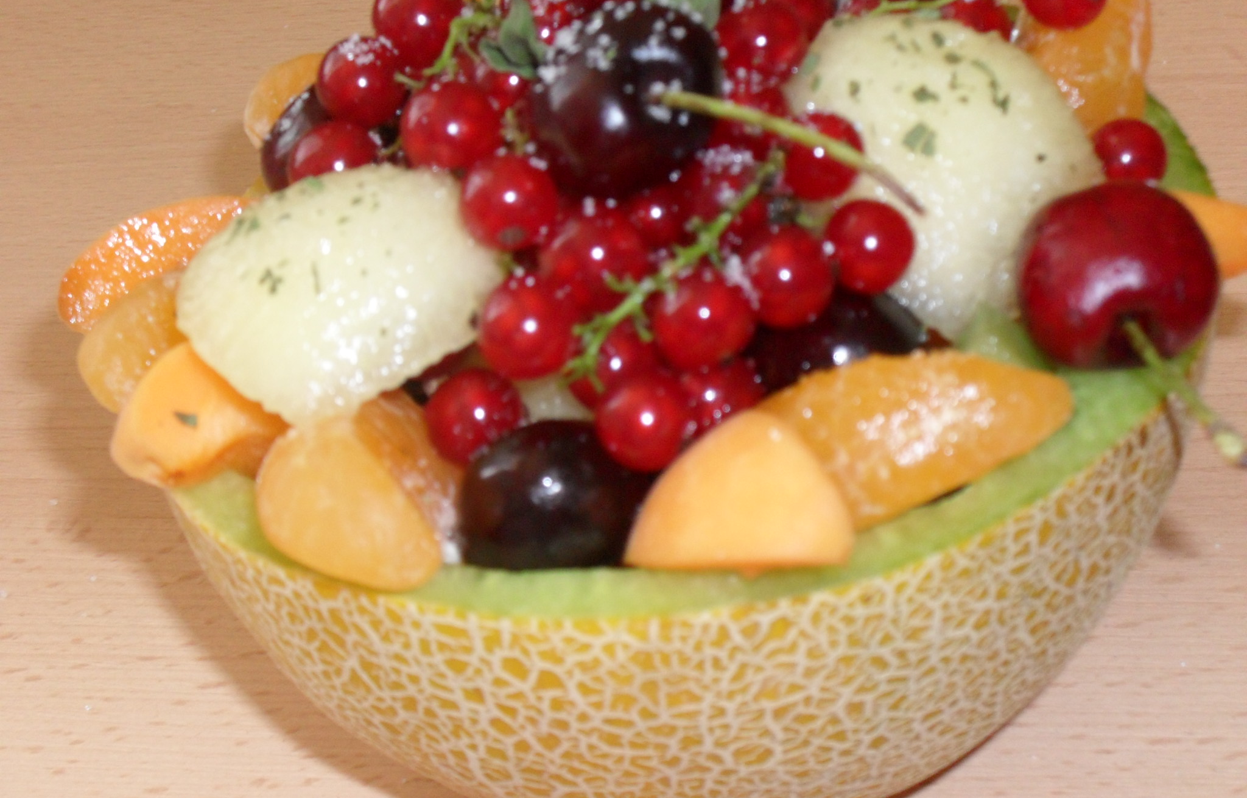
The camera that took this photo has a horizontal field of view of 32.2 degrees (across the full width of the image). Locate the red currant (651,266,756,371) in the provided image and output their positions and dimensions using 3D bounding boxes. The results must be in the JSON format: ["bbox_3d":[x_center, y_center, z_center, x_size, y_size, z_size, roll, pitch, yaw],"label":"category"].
[{"bbox_3d":[0.009,-0.009,0.236,0.011,0.011,0.011,1,37,0],"label":"red currant"}]

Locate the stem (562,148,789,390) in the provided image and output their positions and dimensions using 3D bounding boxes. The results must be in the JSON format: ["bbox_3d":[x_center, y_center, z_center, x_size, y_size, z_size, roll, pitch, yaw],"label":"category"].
[{"bbox_3d":[0.005,-0.015,0.234,0.008,0.006,0.035,43,77,0],"label":"stem"}]

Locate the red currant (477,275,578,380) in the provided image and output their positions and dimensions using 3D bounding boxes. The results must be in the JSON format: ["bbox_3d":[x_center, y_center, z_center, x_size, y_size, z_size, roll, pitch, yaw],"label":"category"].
[{"bbox_3d":[-0.011,-0.008,0.250,0.011,0.011,0.011,-6,34,0],"label":"red currant"}]

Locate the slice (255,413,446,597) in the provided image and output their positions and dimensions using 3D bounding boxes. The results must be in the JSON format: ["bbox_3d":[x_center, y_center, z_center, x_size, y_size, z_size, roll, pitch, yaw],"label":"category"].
[{"bbox_3d":[-0.031,0.011,0.246,0.022,0.020,0.023,8,37,19],"label":"slice"}]

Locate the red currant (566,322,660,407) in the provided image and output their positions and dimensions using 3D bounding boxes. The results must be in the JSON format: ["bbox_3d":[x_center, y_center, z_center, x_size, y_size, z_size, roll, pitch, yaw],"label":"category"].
[{"bbox_3d":[-0.001,-0.004,0.253,0.011,0.011,0.011,0,32,0],"label":"red currant"}]

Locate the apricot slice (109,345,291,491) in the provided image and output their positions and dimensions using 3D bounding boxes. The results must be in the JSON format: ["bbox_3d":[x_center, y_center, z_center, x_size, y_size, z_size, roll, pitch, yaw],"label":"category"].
[{"bbox_3d":[-0.048,0.001,0.252,0.025,0.015,0.018,-11,39,-16],"label":"apricot slice"}]

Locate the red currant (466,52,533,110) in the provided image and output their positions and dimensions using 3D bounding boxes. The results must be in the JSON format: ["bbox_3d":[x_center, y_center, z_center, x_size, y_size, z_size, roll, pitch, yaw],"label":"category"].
[{"bbox_3d":[-0.014,-0.039,0.265,0.011,0.011,0.011,0,32,0],"label":"red currant"}]

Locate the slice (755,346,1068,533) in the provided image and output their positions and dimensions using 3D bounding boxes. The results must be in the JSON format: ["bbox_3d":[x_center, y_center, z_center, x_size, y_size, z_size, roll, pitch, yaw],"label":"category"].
[{"bbox_3d":[0.030,0.004,0.227,0.036,0.015,0.015,-19,39,-19],"label":"slice"}]

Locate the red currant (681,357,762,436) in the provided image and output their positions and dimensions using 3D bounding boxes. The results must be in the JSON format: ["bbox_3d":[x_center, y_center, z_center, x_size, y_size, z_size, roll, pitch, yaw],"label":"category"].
[{"bbox_3d":[0.010,0.000,0.237,0.010,0.010,0.010,1,37,0],"label":"red currant"}]

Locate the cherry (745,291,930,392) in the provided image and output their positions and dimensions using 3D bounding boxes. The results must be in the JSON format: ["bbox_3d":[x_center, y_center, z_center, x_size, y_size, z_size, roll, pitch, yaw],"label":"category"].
[{"bbox_3d":[0.025,-0.005,0.253,0.021,0.019,0.021,-6,34,0],"label":"cherry"}]

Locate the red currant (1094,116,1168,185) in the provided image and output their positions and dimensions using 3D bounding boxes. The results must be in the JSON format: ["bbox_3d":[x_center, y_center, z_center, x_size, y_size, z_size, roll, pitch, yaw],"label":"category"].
[{"bbox_3d":[0.062,-0.030,0.266,0.009,0.009,0.009,-4,37,0],"label":"red currant"}]

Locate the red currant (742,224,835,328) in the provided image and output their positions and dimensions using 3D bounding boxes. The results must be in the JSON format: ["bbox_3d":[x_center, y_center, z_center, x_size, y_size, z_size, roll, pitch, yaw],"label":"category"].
[{"bbox_3d":[0.019,-0.014,0.251,0.011,0.011,0.011,0,32,0],"label":"red currant"}]

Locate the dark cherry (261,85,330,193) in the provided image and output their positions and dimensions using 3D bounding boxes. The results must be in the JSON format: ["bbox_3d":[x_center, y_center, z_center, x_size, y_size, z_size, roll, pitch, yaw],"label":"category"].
[{"bbox_3d":[-0.038,-0.032,0.289,0.021,0.021,0.021,0,32,0],"label":"dark cherry"}]

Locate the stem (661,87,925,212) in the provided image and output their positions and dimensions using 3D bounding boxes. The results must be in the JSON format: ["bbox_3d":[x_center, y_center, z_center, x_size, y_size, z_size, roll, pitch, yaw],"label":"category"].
[{"bbox_3d":[0.018,-0.027,0.231,0.033,0.004,0.004,27,0,20],"label":"stem"}]

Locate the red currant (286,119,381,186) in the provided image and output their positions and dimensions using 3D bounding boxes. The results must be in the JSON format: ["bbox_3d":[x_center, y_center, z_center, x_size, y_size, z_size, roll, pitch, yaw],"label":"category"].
[{"bbox_3d":[-0.034,-0.027,0.254,0.011,0.011,0.011,-4,37,0],"label":"red currant"}]

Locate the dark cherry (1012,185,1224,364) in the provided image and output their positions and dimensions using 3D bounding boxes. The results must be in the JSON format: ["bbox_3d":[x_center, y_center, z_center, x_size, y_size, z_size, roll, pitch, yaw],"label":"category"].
[{"bbox_3d":[0.057,-0.014,0.247,0.022,0.023,0.021,-8,46,-7],"label":"dark cherry"}]

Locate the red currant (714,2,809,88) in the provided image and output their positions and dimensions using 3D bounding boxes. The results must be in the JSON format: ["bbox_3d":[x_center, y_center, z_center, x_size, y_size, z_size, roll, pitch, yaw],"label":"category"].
[{"bbox_3d":[0.016,-0.041,0.250,0.011,0.011,0.011,1,37,0],"label":"red currant"}]

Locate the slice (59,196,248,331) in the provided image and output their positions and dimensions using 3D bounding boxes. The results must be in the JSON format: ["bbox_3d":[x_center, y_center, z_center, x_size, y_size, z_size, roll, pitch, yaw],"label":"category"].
[{"bbox_3d":[-0.059,-0.017,0.280,0.034,0.013,0.016,-32,43,-24],"label":"slice"}]

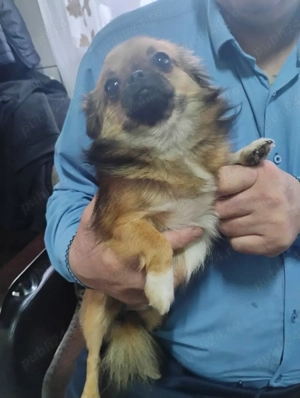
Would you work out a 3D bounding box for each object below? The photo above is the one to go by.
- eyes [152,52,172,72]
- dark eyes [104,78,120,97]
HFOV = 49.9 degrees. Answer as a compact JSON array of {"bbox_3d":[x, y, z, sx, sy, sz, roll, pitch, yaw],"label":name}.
[{"bbox_3d":[0.014,-0.157,0.372,0.020,0.020,0.014,-26,-4,1],"label":"eyes"},{"bbox_3d":[-0.044,-0.130,0.378,0.018,0.019,0.014,-28,-7,13],"label":"dark eyes"}]

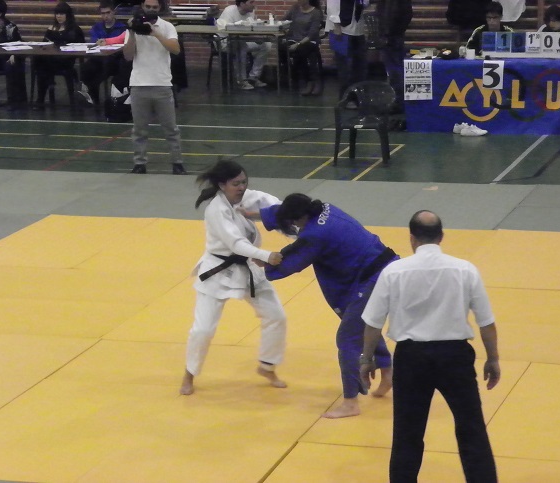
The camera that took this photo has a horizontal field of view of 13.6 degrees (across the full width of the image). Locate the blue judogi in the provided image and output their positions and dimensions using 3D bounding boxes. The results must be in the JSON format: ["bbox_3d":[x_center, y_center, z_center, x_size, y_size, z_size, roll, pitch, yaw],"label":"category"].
[{"bbox_3d":[0.303,0.361,14.330,0.820,1.180,0.580,3,12,17],"label":"blue judogi"}]

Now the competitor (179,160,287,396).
[{"bbox_3d":[-0.290,0.219,14.640,0.640,1.460,0.620,8,15,37],"label":"competitor"}]

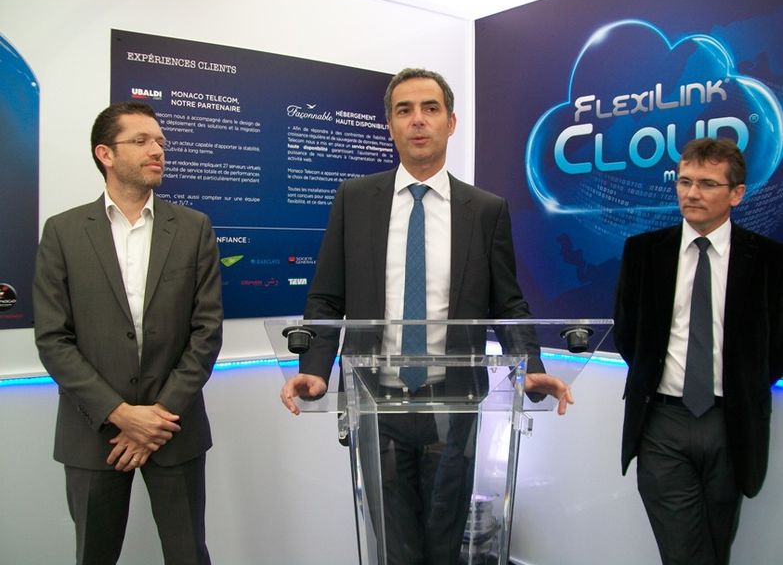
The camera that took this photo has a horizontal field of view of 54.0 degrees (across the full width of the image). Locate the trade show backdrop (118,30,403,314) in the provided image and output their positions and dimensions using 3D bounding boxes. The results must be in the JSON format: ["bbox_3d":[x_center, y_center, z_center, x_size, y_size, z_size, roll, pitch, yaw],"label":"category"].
[{"bbox_3d":[-0.428,-0.358,2.815,1.210,0.960,0.020,-2,3,-37],"label":"trade show backdrop"}]

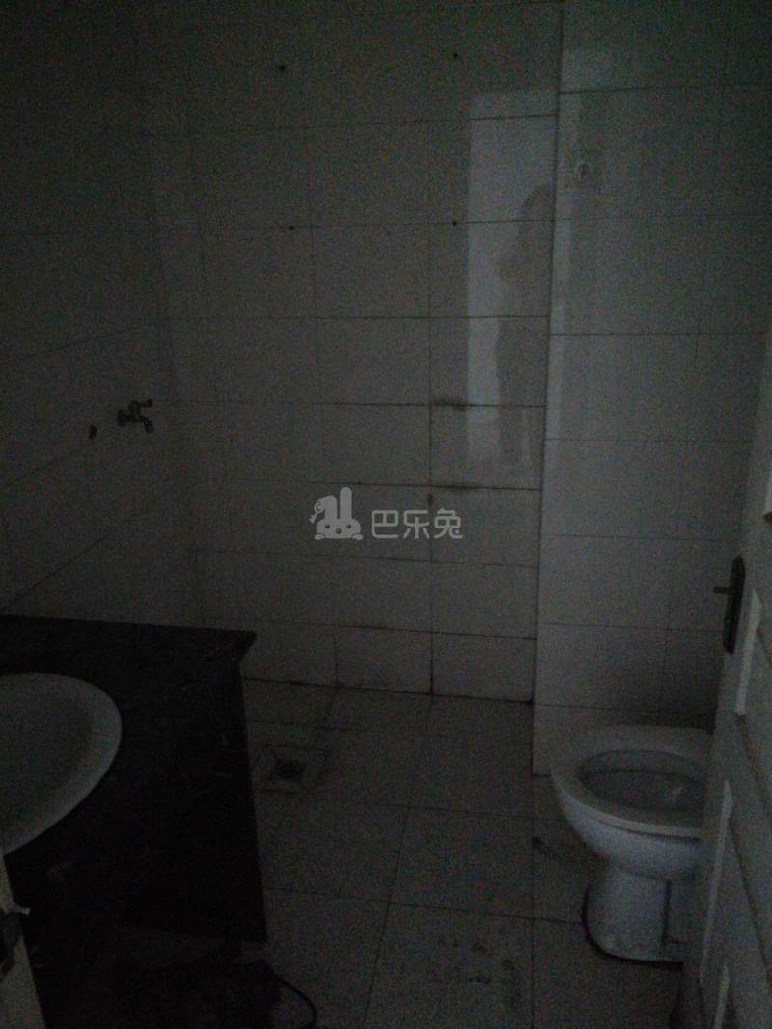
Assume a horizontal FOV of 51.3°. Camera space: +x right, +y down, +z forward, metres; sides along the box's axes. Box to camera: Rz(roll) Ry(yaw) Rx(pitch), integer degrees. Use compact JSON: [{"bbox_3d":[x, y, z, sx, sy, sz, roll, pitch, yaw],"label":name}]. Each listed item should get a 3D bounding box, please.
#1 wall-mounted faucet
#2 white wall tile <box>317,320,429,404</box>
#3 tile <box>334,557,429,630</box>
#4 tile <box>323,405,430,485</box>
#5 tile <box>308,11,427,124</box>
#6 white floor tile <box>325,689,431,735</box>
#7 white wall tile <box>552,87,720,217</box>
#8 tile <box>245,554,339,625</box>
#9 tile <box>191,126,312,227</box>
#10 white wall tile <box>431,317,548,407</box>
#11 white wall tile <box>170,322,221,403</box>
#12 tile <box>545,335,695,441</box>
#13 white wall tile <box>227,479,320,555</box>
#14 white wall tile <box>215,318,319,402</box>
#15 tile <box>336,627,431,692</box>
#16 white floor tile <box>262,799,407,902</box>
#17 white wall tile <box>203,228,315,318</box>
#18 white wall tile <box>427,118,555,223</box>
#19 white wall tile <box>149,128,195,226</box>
[{"bbox_3d":[-0.670,-0.266,2.162,0.106,0.086,0.050,2,21,10],"label":"wall-mounted faucet"},{"bbox_3d":[-0.034,-0.449,2.364,0.330,0.251,0.012,2,21,10],"label":"white wall tile"},{"bbox_3d":[-0.014,0.259,2.605,0.330,0.251,0.010,2,20,9],"label":"tile"},{"bbox_3d":[-0.027,-0.213,2.452,0.330,0.251,0.012,2,21,10],"label":"tile"},{"bbox_3d":[-0.055,-1.158,2.100,0.330,0.250,0.010,2,20,10],"label":"tile"},{"bbox_3d":[-0.025,0.640,2.615,0.330,0.010,0.237,2,20,9],"label":"white floor tile"},{"bbox_3d":[0.535,-0.774,1.728,0.334,0.251,0.012,2,21,10],"label":"white wall tile"},{"bbox_3d":[-0.340,0.250,2.674,0.330,0.250,0.010,2,20,10],"label":"tile"},{"bbox_3d":[-0.375,-0.935,2.249,0.330,0.251,0.012,2,21,10],"label":"tile"},{"bbox_3d":[0.289,-0.438,2.302,0.324,0.250,0.010,2,21,10],"label":"white wall tile"},{"bbox_3d":[-0.589,-0.471,2.466,0.131,0.251,0.012,2,21,10],"label":"white wall tile"},{"bbox_3d":[0.549,-0.299,1.897,0.330,0.250,0.010,2,20,10],"label":"tile"},{"bbox_3d":[-0.345,0.013,2.583,0.330,0.251,0.010,2,21,10],"label":"white wall tile"},{"bbox_3d":[-0.360,-0.460,2.414,0.330,0.250,0.010,2,20,10],"label":"white wall tile"},{"bbox_3d":[-0.006,0.490,2.712,0.330,0.234,0.012,2,21,10],"label":"tile"},{"bbox_3d":[-0.125,0.849,2.053,0.330,0.010,0.327,2,20,9],"label":"white floor tile"},{"bbox_3d":[-0.368,-0.699,2.336,0.330,0.251,0.012,2,21,10],"label":"white wall tile"},{"bbox_3d":[0.275,-0.910,2.128,0.324,0.250,0.010,2,21,10],"label":"white wall tile"},{"bbox_3d":[-0.597,-0.940,2.279,0.124,0.250,0.010,2,20,10],"label":"white wall tile"}]

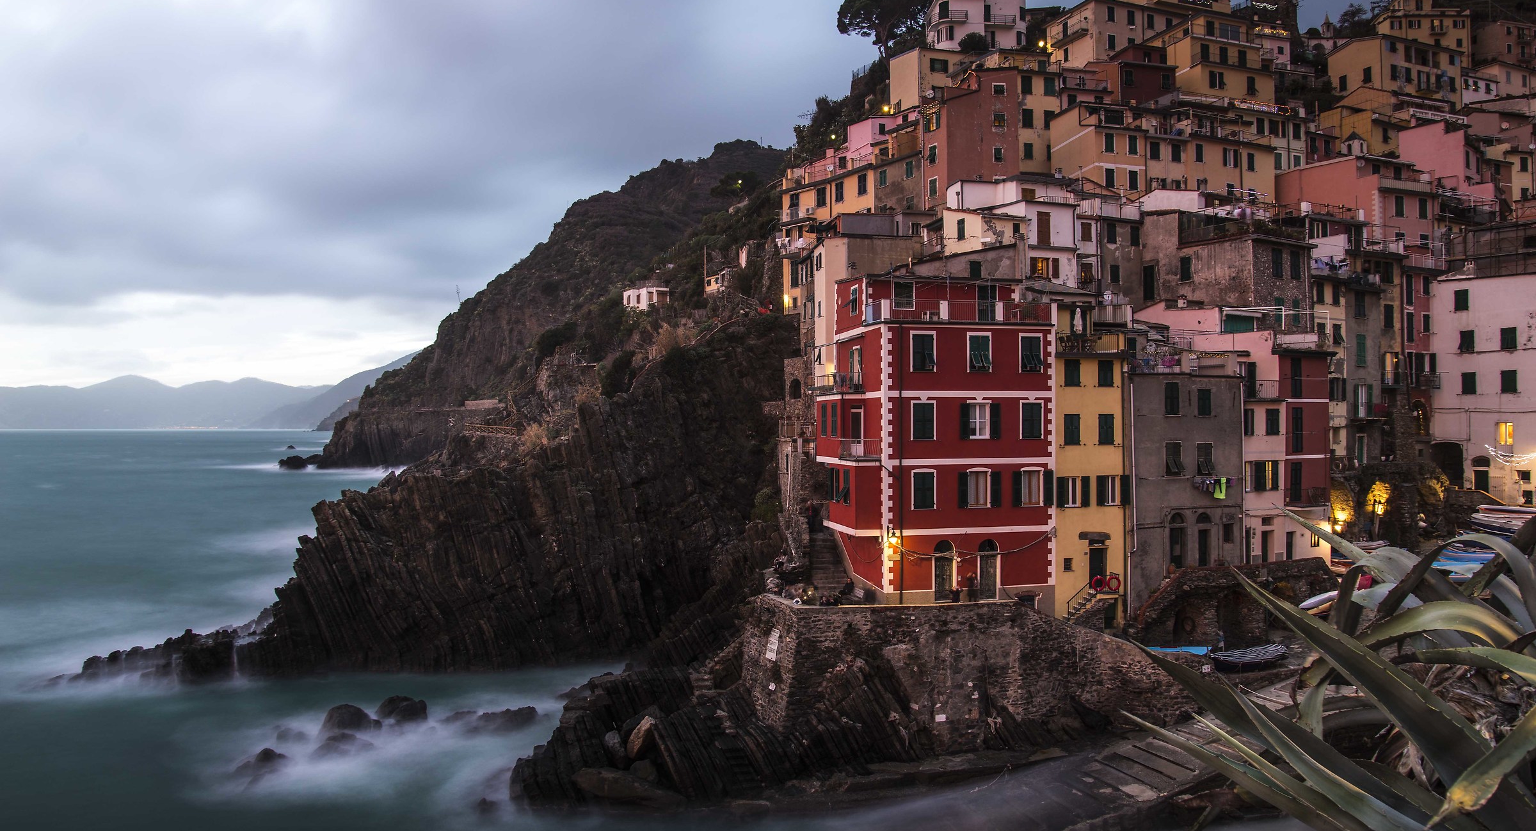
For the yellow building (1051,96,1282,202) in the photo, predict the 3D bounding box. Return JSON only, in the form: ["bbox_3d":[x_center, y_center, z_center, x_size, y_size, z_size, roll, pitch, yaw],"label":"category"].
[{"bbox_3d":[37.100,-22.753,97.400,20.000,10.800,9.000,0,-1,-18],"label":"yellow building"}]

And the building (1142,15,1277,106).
[{"bbox_3d":[54.279,-41.579,126.941,10.800,11.400,9.600,0,-1,-21],"label":"building"}]

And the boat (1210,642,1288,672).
[{"bbox_3d":[22.251,11.196,47.161,4.600,1.050,1.700,0,-1,-28],"label":"boat"}]

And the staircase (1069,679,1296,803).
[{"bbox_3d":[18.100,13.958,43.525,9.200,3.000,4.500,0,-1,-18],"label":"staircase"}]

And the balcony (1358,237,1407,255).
[{"bbox_3d":[44.900,-12.390,75.000,4.200,1.300,1.600,0,-1,-25],"label":"balcony"}]

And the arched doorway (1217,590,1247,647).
[{"bbox_3d":[24.800,10.804,55.000,1.650,3.000,0.500,0,-1,-17],"label":"arched doorway"}]

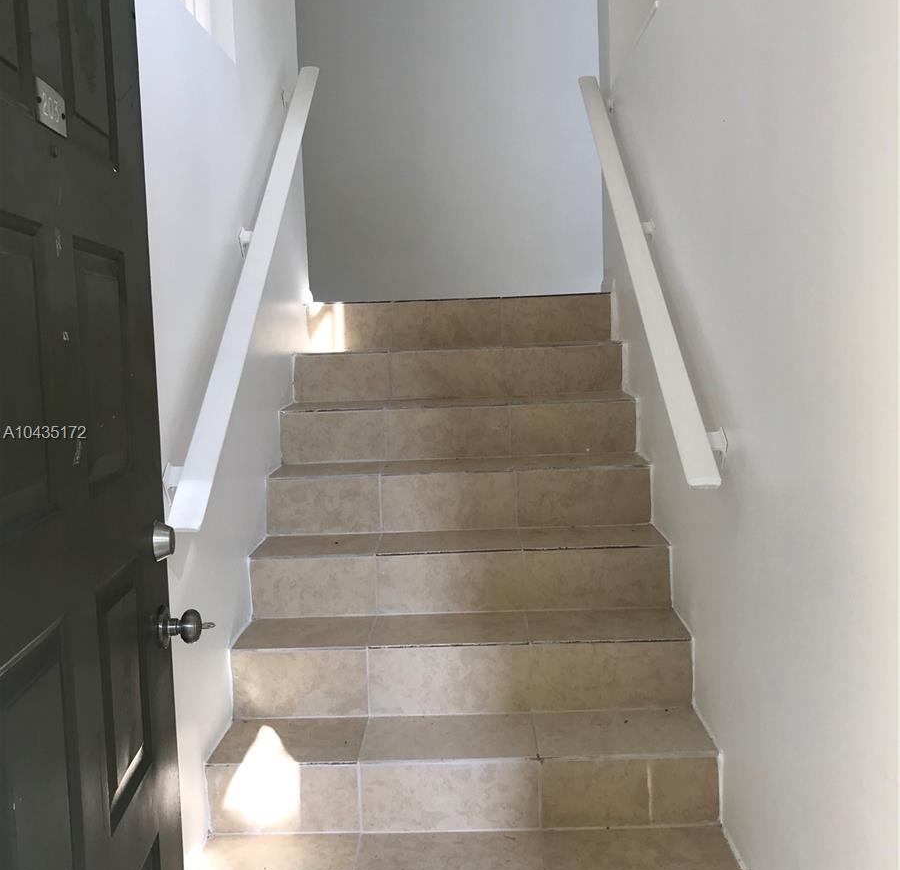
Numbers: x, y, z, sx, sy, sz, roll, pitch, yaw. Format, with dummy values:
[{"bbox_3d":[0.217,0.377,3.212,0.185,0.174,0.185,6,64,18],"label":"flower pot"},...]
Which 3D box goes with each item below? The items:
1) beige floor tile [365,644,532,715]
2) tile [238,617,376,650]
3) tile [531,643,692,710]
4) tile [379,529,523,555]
[{"bbox_3d":[0.000,0.642,2.558,0.428,0.180,0.020,-2,6,2],"label":"beige floor tile"},{"bbox_3d":[-0.395,0.554,2.689,0.362,0.020,0.261,-2,6,2],"label":"tile"},{"bbox_3d":[0.420,0.624,2.525,0.415,0.181,0.013,-2,7,1],"label":"tile"},{"bbox_3d":[-0.001,0.327,2.932,0.426,0.020,0.268,-2,6,2],"label":"tile"}]

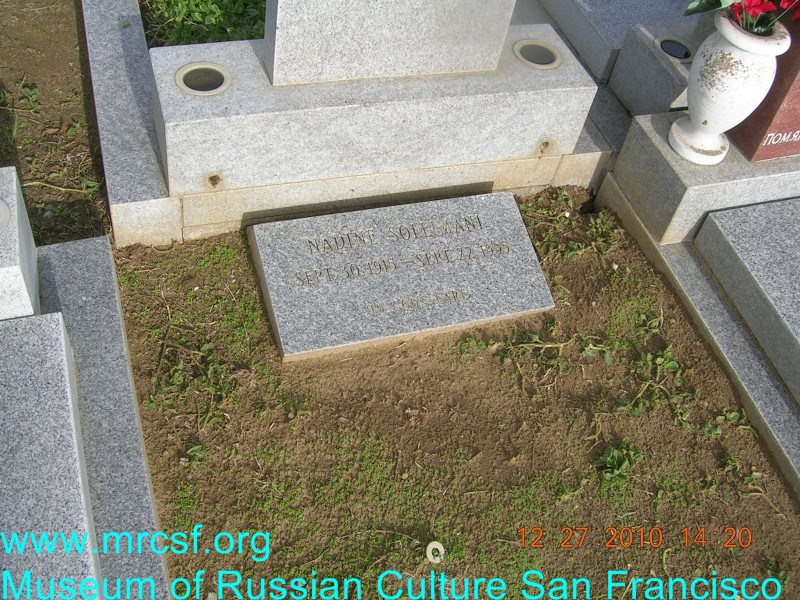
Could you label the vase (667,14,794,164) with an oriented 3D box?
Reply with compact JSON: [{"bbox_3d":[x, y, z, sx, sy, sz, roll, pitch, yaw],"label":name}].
[{"bbox_3d":[0.707,-0.458,1.762,0.182,0.306,0.182,-9,53,-18],"label":"vase"}]

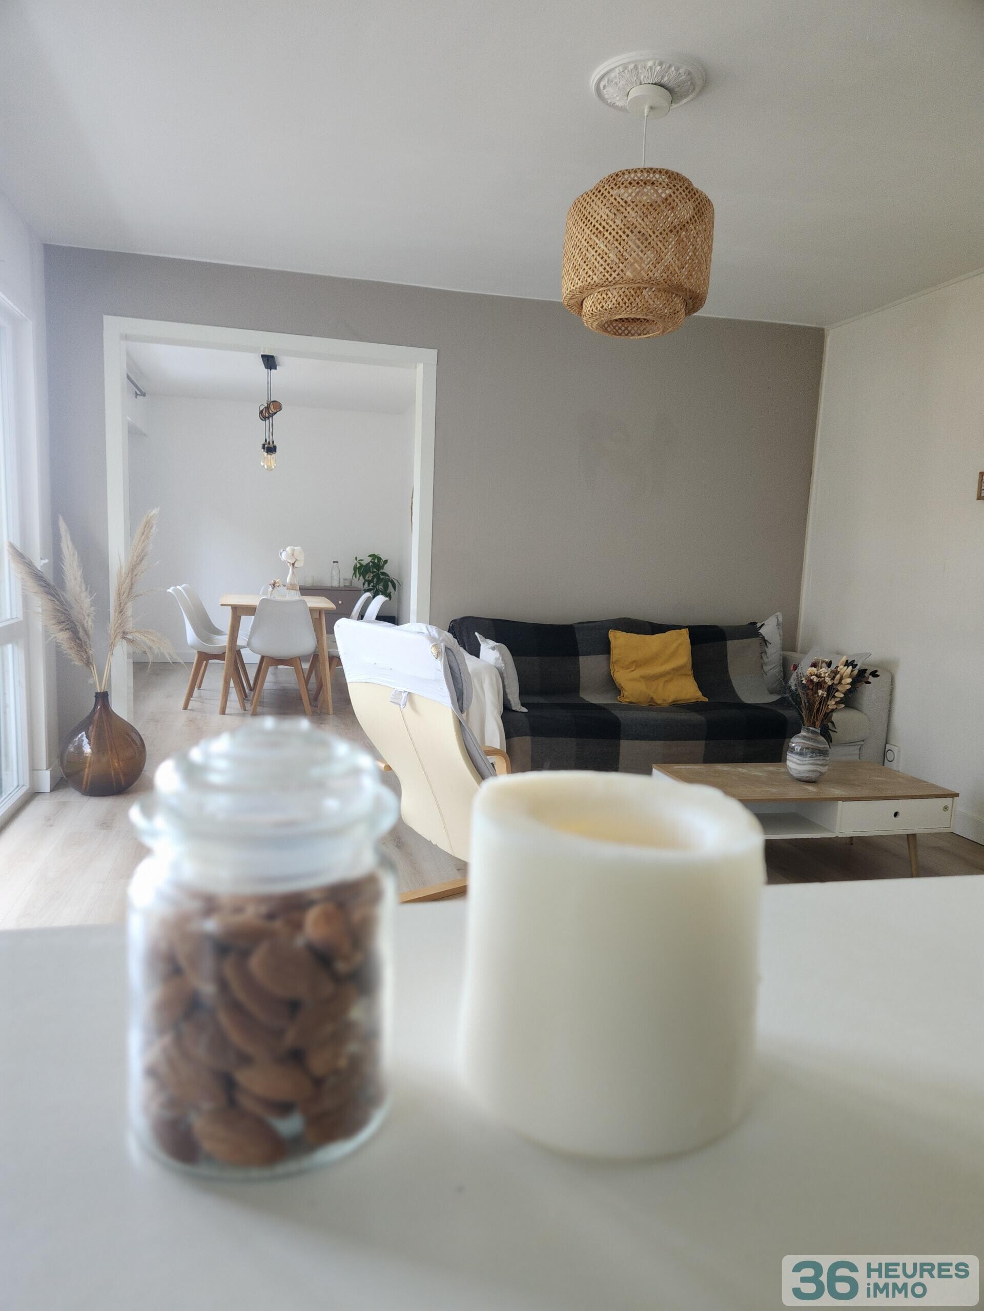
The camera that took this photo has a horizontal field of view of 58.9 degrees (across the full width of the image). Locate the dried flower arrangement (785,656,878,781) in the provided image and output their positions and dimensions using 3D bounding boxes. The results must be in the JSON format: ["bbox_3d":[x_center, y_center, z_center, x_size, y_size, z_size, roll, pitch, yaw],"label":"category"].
[{"bbox_3d":[1.363,0.267,3.535,0.290,0.460,0.250,1,8,-12],"label":"dried flower arrangement"}]

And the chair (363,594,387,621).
[{"bbox_3d":[-1.052,-0.037,6.425,0.545,0.825,0.480,0,8,-14],"label":"chair"}]

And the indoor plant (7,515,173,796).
[{"bbox_3d":[-1.840,0.008,4.016,0.671,1.322,0.560,0,8,-14],"label":"indoor plant"}]

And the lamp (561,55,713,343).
[{"bbox_3d":[0.415,-1.254,2.437,0.410,0.645,0.410,2,8,0],"label":"lamp"}]

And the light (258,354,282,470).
[{"bbox_3d":[-1.538,-1.696,6.058,0.170,0.806,0.300,-1,9,-25],"label":"light"}]

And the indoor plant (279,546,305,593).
[{"bbox_3d":[-1.497,-0.654,6.525,0.180,0.360,0.180,1,8,-14],"label":"indoor plant"}]

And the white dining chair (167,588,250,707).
[{"bbox_3d":[-2.002,-0.058,6.207,0.530,0.830,0.470,1,8,-14],"label":"white dining chair"}]

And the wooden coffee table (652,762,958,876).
[{"bbox_3d":[1.236,0.676,3.542,1.055,0.362,0.512,1,8,-12],"label":"wooden coffee table"}]

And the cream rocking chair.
[{"bbox_3d":[-0.022,0.402,2.827,0.810,1.000,0.680,-3,10,-36],"label":"cream rocking chair"}]

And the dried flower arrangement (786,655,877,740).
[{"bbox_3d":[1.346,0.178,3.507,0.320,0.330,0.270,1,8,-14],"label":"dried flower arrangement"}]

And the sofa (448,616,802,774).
[{"bbox_3d":[0.808,0.277,4.513,2.080,0.860,0.930,1,8,-14],"label":"sofa"}]

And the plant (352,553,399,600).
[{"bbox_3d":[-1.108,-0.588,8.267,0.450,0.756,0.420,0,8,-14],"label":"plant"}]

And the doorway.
[{"bbox_3d":[-1.130,-0.504,4.547,1.600,2.230,0.200,1,8,-14],"label":"doorway"}]

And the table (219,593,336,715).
[{"bbox_3d":[-1.597,-0.035,6.487,0.775,0.745,1.130,1,8,-14],"label":"table"}]

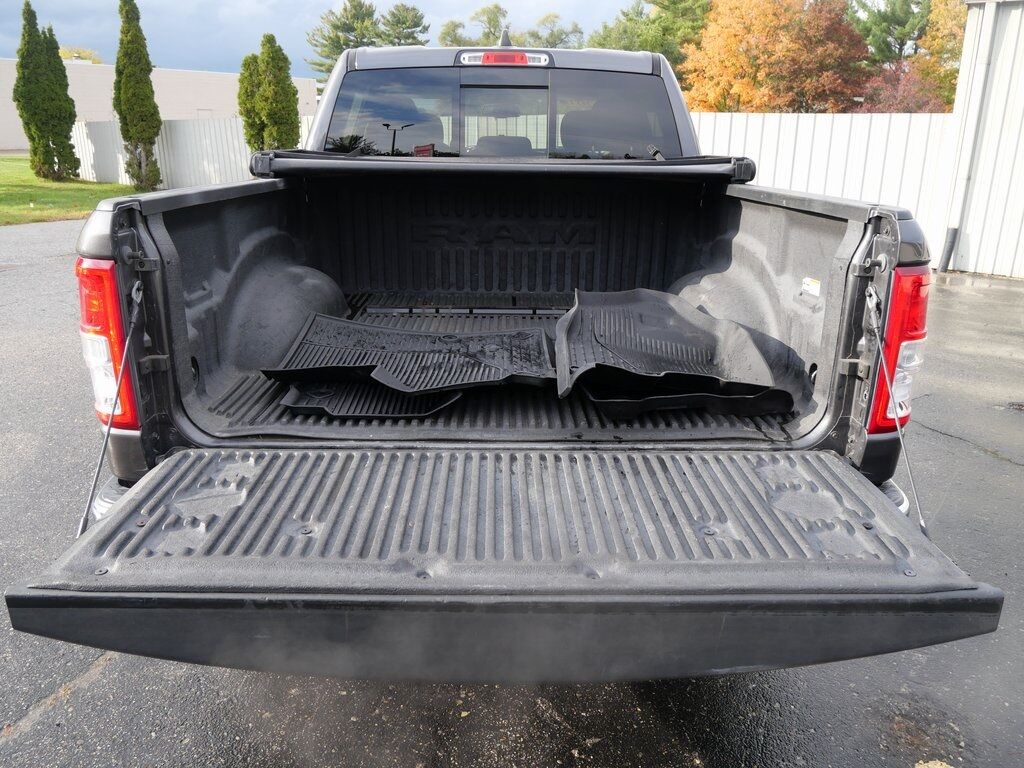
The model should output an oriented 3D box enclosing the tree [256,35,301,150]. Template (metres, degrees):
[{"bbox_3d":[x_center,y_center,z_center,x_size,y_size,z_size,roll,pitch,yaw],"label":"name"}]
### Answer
[{"bbox_3d":[-4.676,-5.239,14.376,0.880,3.320,0.880,0,17,-1],"label":"tree"}]

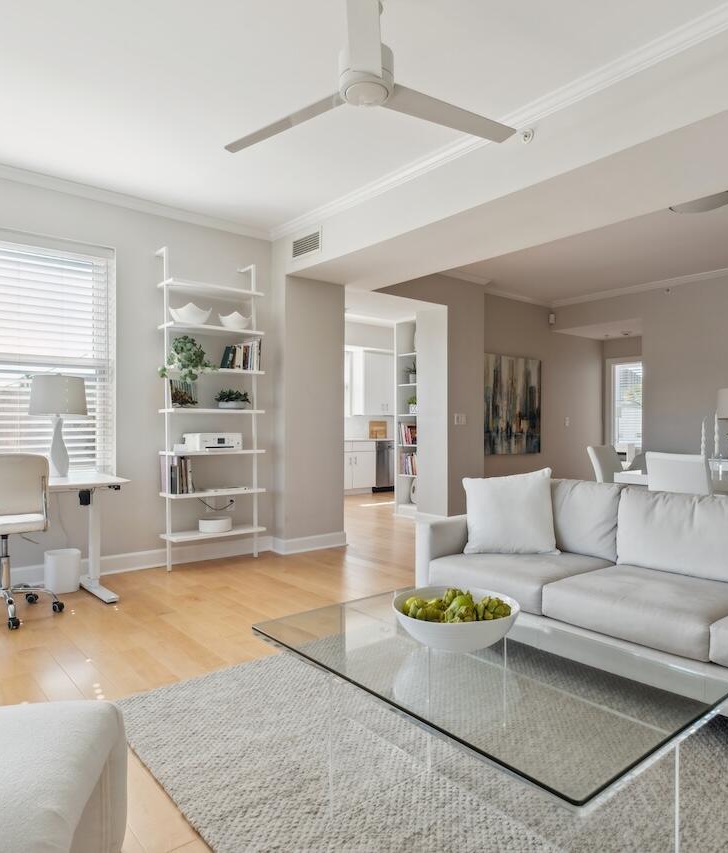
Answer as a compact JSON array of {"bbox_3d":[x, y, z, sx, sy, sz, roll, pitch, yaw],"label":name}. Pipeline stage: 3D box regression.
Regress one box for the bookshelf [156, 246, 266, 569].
[{"bbox_3d":[-1.216,-0.122,4.311,0.740,2.460,0.380,0,0,-38],"label":"bookshelf"}]

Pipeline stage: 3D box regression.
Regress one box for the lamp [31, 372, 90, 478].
[{"bbox_3d":[-2.134,-0.013,3.731,0.355,0.710,0.355,0,0,-38],"label":"lamp"}]

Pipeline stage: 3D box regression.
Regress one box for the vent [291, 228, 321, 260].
[{"bbox_3d":[-0.490,-1.516,4.458,0.030,0.209,0.449,0,0,-42],"label":"vent"}]

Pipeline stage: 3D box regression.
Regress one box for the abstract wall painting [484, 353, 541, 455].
[{"bbox_3d":[1.942,-0.271,6.986,1.299,1.272,0.040,0,0,-36],"label":"abstract wall painting"}]

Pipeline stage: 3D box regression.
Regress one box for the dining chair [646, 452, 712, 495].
[{"bbox_3d":[2.490,0.650,4.065,0.570,0.930,0.430,0,0,-39],"label":"dining chair"}]

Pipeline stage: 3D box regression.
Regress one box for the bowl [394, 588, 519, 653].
[{"bbox_3d":[0.304,0.644,1.769,0.411,0.121,0.411,0,0,0],"label":"bowl"}]

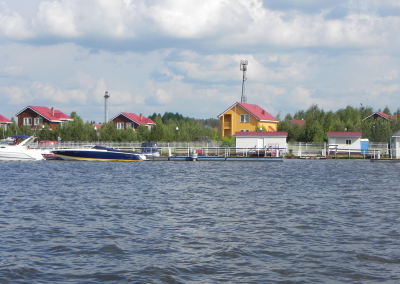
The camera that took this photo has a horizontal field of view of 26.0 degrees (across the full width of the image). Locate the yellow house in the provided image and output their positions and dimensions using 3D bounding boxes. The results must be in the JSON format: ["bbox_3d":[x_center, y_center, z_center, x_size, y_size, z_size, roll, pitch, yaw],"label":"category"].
[{"bbox_3d":[9.900,-3.500,171.600,8.800,8.300,10.500,0,0,26],"label":"yellow house"}]

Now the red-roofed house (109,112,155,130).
[{"bbox_3d":[-16.200,-3.100,208.500,8.600,7.800,8.000,0,0,26],"label":"red-roofed house"}]

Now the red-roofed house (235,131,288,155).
[{"bbox_3d":[9.100,0.160,128.500,7.700,3.300,3.300,0,0,3],"label":"red-roofed house"}]

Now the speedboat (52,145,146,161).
[{"bbox_3d":[-13.350,1.450,114.500,12.200,2.150,2.800,0,0,5],"label":"speedboat"}]

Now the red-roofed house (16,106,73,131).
[{"bbox_3d":[-31.400,-3.100,173.800,8.600,7.800,8.200,0,0,26],"label":"red-roofed house"}]

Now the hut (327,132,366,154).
[{"bbox_3d":[21.450,0.130,128.200,5.100,3.200,3.200,0,0,6],"label":"hut"}]

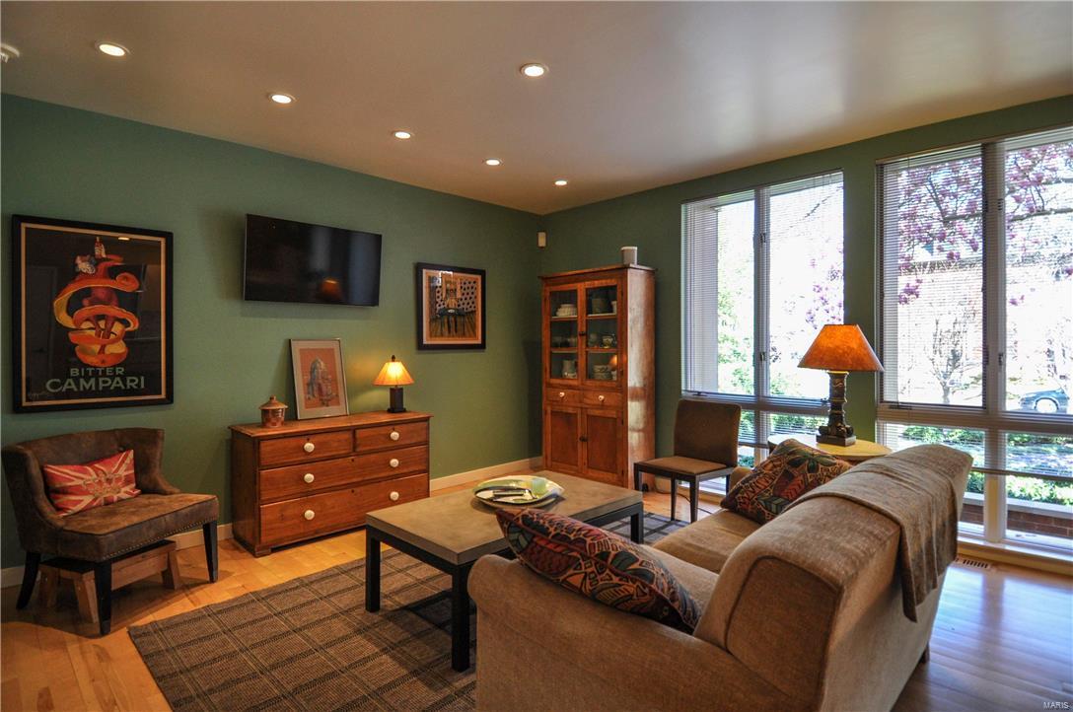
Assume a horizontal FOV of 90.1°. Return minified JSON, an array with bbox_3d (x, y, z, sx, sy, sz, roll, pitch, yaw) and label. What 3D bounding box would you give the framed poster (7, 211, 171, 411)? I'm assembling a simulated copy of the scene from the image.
[{"bbox_3d":[-2.447,-0.219,3.000,0.690,1.019,0.030,-2,2,-44],"label":"framed poster"}]

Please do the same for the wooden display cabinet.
[{"bbox_3d":[0.546,0.218,4.946,0.419,1.950,1.031,-1,1,-45],"label":"wooden display cabinet"}]

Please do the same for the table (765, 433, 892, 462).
[{"bbox_3d":[1.681,0.833,3.125,0.595,0.640,0.676,-2,2,-44],"label":"table"}]

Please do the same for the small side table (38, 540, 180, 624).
[{"bbox_3d":[-2.086,1.088,2.661,0.390,0.225,0.410,0,1,25],"label":"small side table"}]

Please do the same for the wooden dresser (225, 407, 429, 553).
[{"bbox_3d":[-1.434,0.849,3.866,1.282,0.738,0.537,-1,1,-45],"label":"wooden dresser"}]

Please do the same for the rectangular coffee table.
[{"bbox_3d":[-0.119,0.958,2.693,1.207,0.444,0.718,-2,2,-44],"label":"rectangular coffee table"}]

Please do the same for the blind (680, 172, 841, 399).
[{"bbox_3d":[1.688,-0.487,4.145,0.050,1.600,1.209,-1,1,-45],"label":"blind"}]

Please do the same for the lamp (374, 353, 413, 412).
[{"bbox_3d":[-1.078,0.207,4.095,0.299,0.415,0.299,-2,2,-44],"label":"lamp"}]

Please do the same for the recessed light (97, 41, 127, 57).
[{"bbox_3d":[-1.987,-1.433,2.510,0.130,0.030,0.130,-1,1,-45],"label":"recessed light"}]

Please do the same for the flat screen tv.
[{"bbox_3d":[-1.624,-0.675,3.983,0.996,0.577,0.050,-1,7,-45],"label":"flat screen tv"}]

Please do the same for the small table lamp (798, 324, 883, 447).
[{"bbox_3d":[1.816,0.161,3.202,0.480,0.695,0.480,-2,2,-44],"label":"small table lamp"}]

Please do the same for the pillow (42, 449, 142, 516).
[{"bbox_3d":[-2.298,0.657,2.806,0.120,0.250,0.440,-14,-1,8],"label":"pillow"}]

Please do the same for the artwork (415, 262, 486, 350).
[{"bbox_3d":[-0.730,-0.413,4.677,0.708,0.718,0.030,-2,2,-44],"label":"artwork"}]

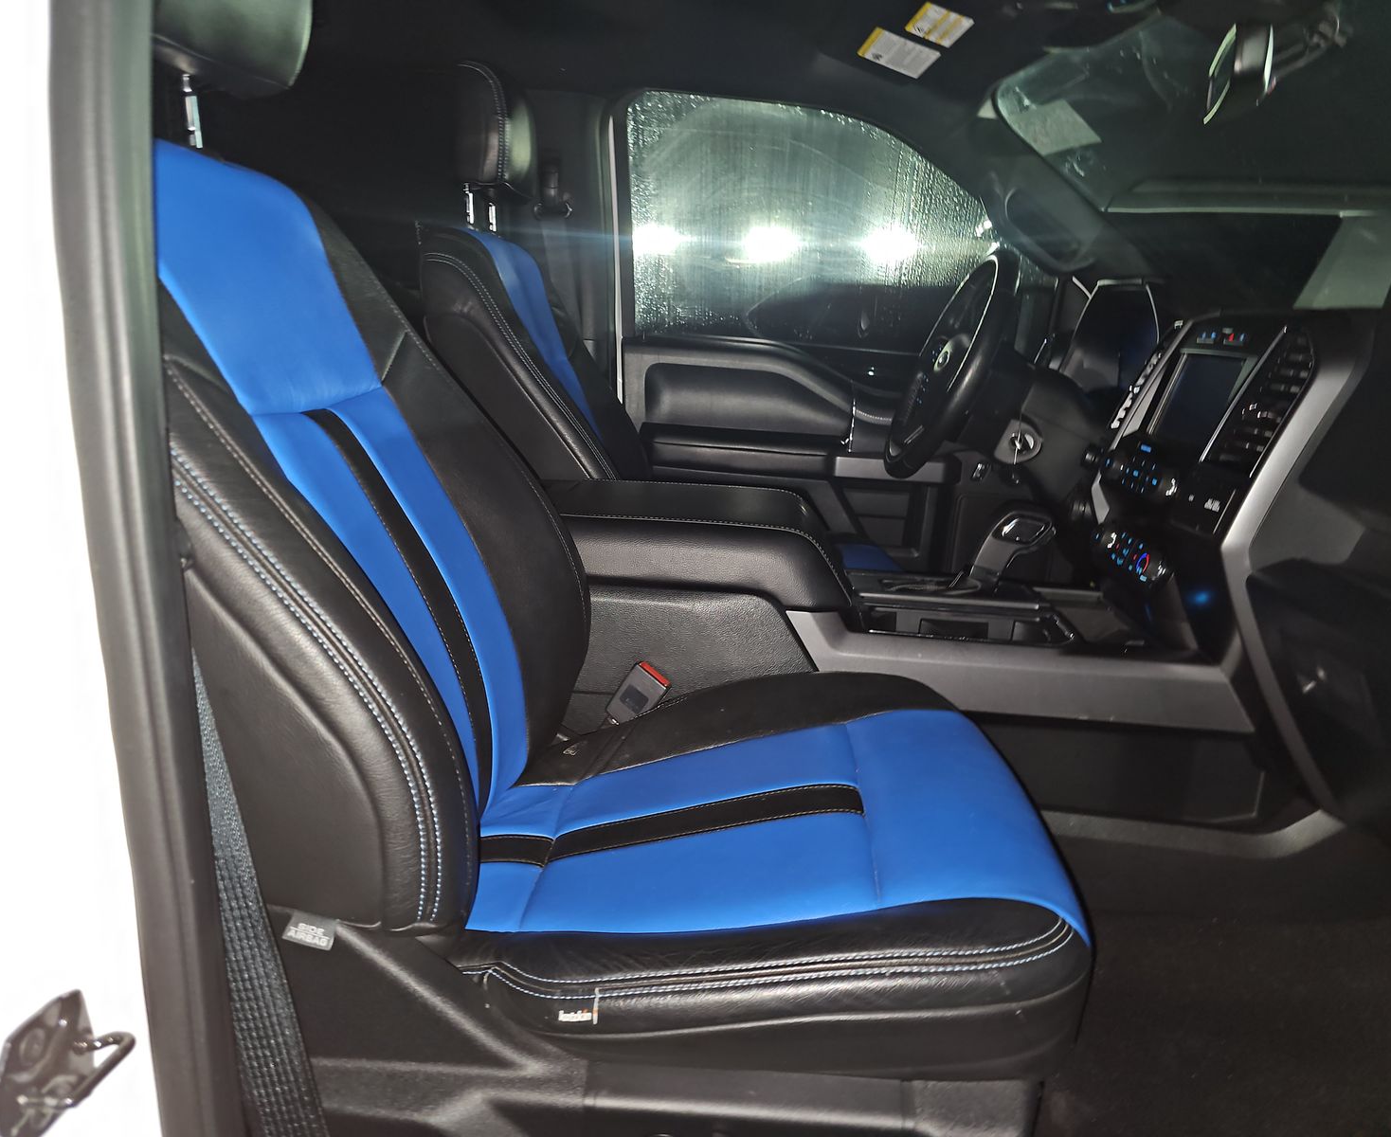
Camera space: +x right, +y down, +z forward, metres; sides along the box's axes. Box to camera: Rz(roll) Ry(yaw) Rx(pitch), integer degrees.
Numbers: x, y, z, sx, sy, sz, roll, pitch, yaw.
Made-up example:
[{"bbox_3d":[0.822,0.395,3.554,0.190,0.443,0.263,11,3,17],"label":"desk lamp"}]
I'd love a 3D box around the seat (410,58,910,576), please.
[{"bbox_3d":[-0.009,-0.233,1.641,0.800,1.030,0.560,3,14,3],"label":"seat"}]

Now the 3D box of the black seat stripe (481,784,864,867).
[{"bbox_3d":[-0.030,0.215,0.835,0.335,0.025,0.052,-9,13,6],"label":"black seat stripe"}]

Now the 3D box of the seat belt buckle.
[{"bbox_3d":[-0.063,0.141,1.121,0.043,0.073,0.025,31,14,-6],"label":"seat belt buckle"}]

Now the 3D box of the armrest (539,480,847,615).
[{"bbox_3d":[0.000,-0.038,1.241,0.390,0.110,0.270,3,15,1],"label":"armrest"}]

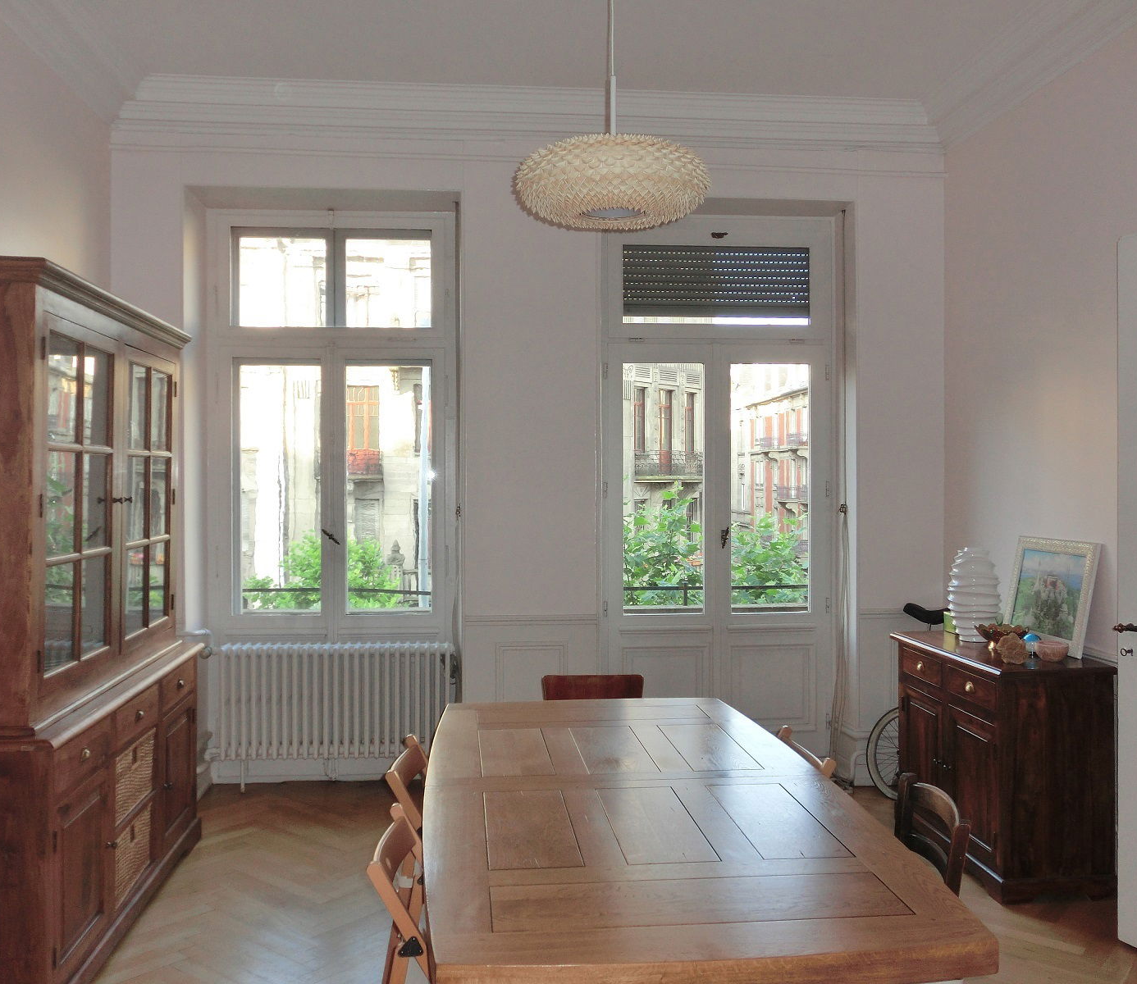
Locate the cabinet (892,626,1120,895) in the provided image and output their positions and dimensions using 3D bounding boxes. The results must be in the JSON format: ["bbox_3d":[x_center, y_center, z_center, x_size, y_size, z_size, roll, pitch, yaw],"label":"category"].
[{"bbox_3d":[1.781,1.089,4.453,0.460,0.857,1.045,0,0,-6],"label":"cabinet"}]

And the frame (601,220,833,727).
[{"bbox_3d":[0.824,-0.018,5.744,1.333,2.957,0.120,0,0,-6],"label":"frame"}]

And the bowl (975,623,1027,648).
[{"bbox_3d":[1.824,0.614,4.481,0.212,0.092,0.212,0,0,0],"label":"bowl"}]

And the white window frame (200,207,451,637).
[{"bbox_3d":[-1.225,-0.339,5.517,1.283,2.231,0.120,0,0,-6],"label":"white window frame"}]

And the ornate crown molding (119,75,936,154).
[{"bbox_3d":[-0.102,-1.811,5.119,4.120,0.190,0.240,0,0,-6],"label":"ornate crown molding"}]

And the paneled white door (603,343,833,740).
[{"bbox_3d":[0.821,0.325,5.747,1.259,2.250,0.070,0,0,-6],"label":"paneled white door"}]

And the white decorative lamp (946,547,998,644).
[{"bbox_3d":[1.813,0.456,4.745,0.222,0.404,0.222,0,0,-6],"label":"white decorative lamp"}]

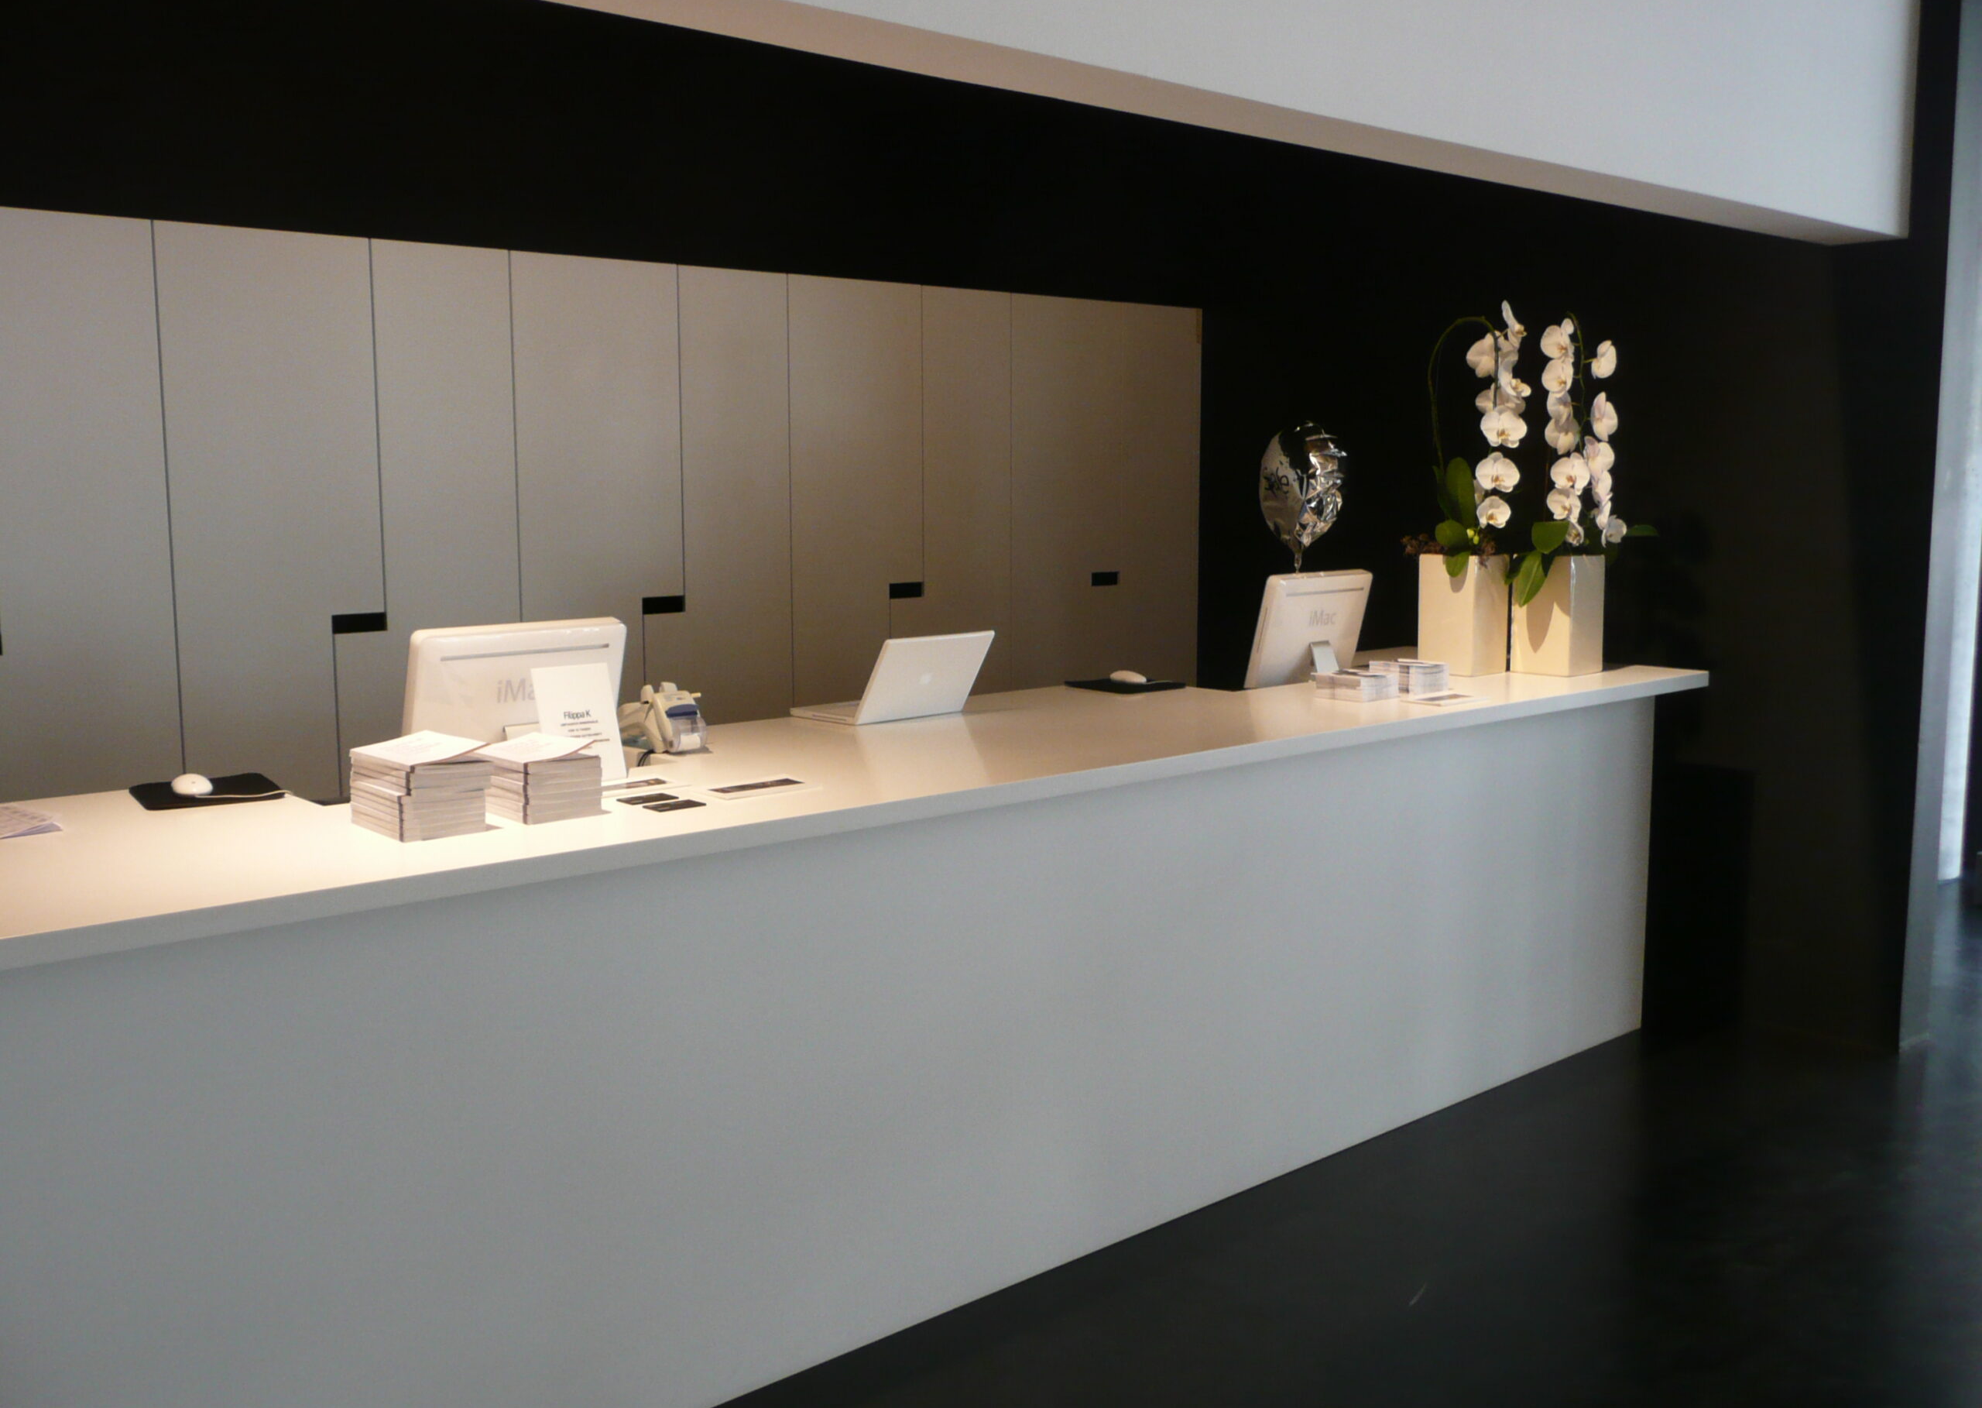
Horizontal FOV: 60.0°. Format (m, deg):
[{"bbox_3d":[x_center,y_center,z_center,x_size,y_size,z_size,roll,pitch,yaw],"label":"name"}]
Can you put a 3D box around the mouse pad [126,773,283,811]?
[{"bbox_3d":[-1.468,0.162,3.222,0.235,0.010,0.260,-5,8,-31],"label":"mouse pad"}]

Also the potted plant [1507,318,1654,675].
[{"bbox_3d":[1.729,-0.610,5.040,0.300,1.035,0.280,-7,9,-40],"label":"potted plant"}]

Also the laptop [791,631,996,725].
[{"bbox_3d":[-0.242,-0.071,4.211,0.325,0.207,0.352,-7,10,-43],"label":"laptop"}]

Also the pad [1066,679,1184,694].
[{"bbox_3d":[0.385,-0.051,4.803,0.235,0.008,0.260,-5,9,-34],"label":"pad"}]

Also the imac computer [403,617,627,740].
[{"bbox_3d":[-0.930,0.049,3.392,0.426,0.415,0.190,-7,10,-42],"label":"imac computer"}]

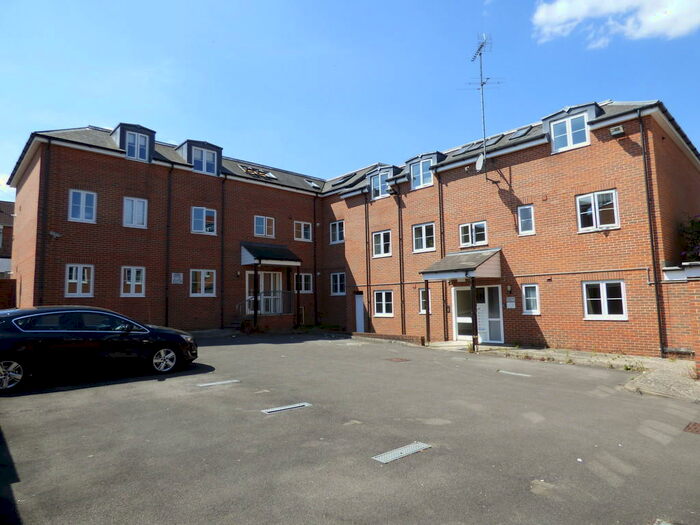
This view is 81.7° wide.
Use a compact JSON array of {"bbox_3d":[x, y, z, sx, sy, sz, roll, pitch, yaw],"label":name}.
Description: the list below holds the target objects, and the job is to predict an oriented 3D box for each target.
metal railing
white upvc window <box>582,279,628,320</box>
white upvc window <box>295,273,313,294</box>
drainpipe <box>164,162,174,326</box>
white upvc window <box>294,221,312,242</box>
[{"bbox_3d":[-4.014,1.900,18.483,2.980,1.100,1.100,4,-8,-42],"label":"metal railing"},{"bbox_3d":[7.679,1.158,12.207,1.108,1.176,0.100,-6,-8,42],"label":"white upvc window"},{"bbox_3d":[-2.387,1.096,20.874,1.140,1.010,0.110,4,-8,-42],"label":"white upvc window"},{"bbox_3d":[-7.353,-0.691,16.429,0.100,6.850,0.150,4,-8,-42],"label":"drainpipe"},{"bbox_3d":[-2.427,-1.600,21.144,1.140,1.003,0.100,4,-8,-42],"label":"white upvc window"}]

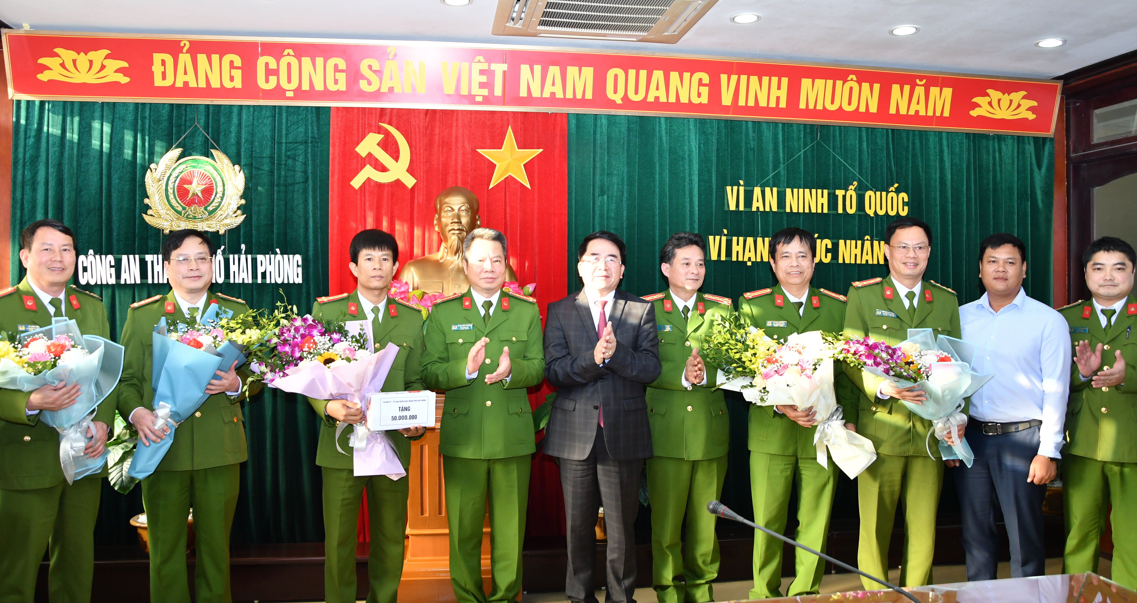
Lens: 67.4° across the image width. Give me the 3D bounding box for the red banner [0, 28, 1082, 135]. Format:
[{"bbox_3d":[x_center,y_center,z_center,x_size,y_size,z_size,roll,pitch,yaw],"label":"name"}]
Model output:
[{"bbox_3d":[0.060,-1.065,4.220,5.230,0.315,0.060,0,14,-8],"label":"red banner"}]

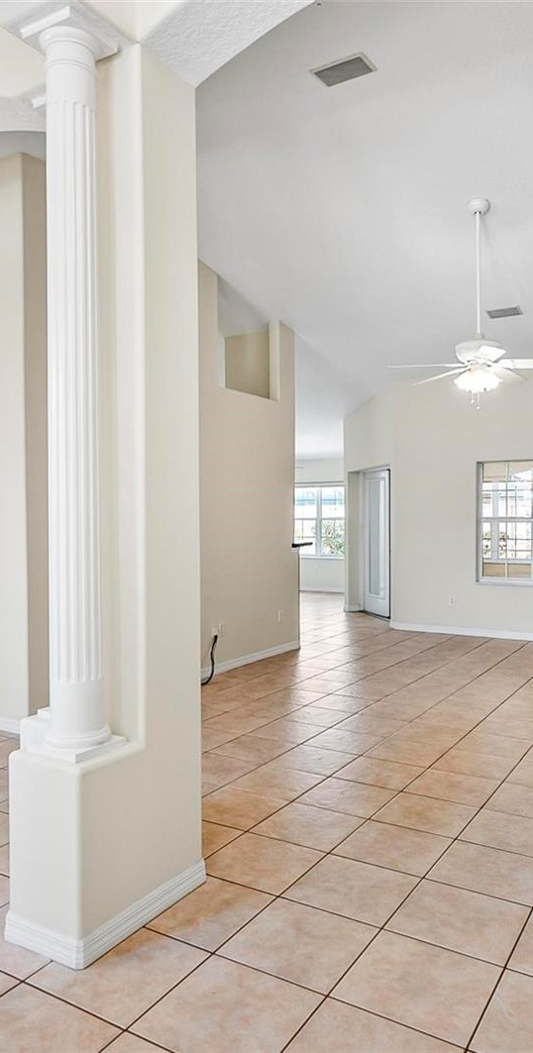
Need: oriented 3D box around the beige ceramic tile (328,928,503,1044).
[{"bbox_3d":[0.463,1.384,2.132,0.400,0.012,0.400,0,1,31],"label":"beige ceramic tile"}]

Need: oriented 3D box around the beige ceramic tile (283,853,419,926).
[{"bbox_3d":[0.329,1.386,2.683,0.411,0.010,0.411,0,1,31],"label":"beige ceramic tile"}]

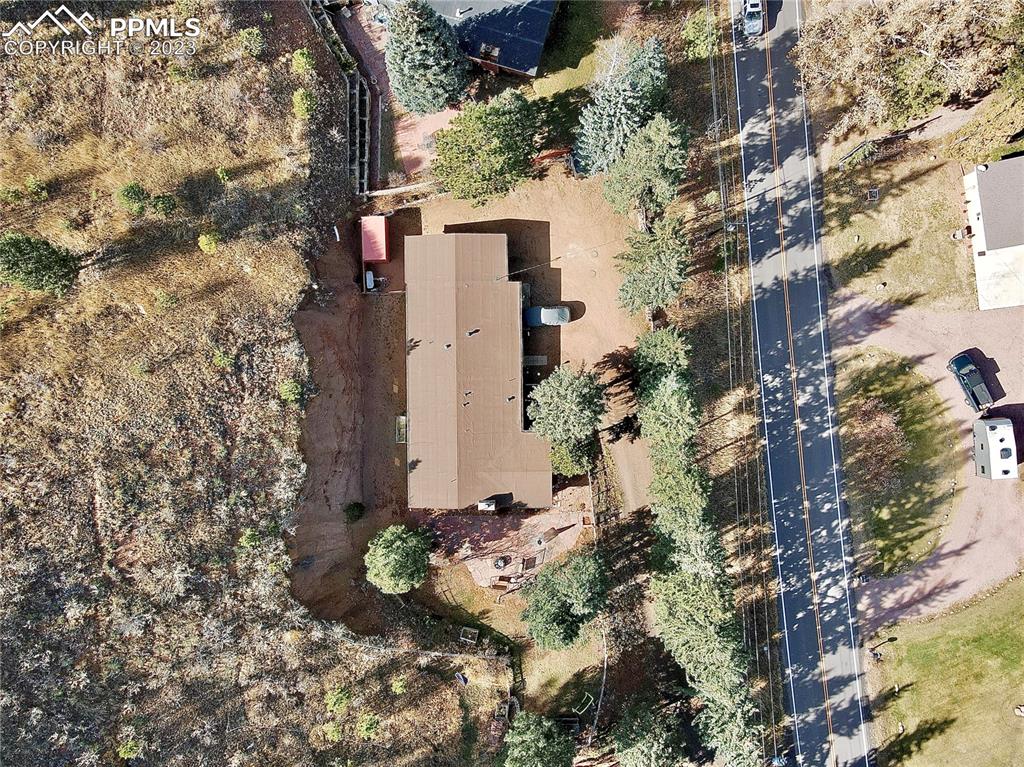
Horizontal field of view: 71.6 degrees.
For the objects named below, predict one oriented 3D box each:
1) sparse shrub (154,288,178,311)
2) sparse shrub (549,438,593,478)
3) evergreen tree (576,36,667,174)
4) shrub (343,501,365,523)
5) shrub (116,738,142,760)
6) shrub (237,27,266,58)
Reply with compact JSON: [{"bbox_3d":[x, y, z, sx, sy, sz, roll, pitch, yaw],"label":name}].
[{"bbox_3d":[-33.188,-8.069,68.162,2.220,1.680,2.030,0,90,0],"label":"sparse shrub"},{"bbox_3d":[5.820,7.130,69.350,4.360,3.300,4.130,0,90,0],"label":"sparse shrub"},{"bbox_3d":[10.150,-25.760,65.750,7.500,12.500,8.500,0,90,0],"label":"evergreen tree"},{"bbox_3d":[-15.360,12.400,68.750,1.960,1.500,2.000,0,90,0],"label":"shrub"},{"bbox_3d":[-36.990,35.394,68.622,2.420,1.760,2.050,0,90,0],"label":"shrub"},{"bbox_3d":[-25.638,-33.561,69.837,2.850,2.330,3.040,0,90,0],"label":"shrub"}]

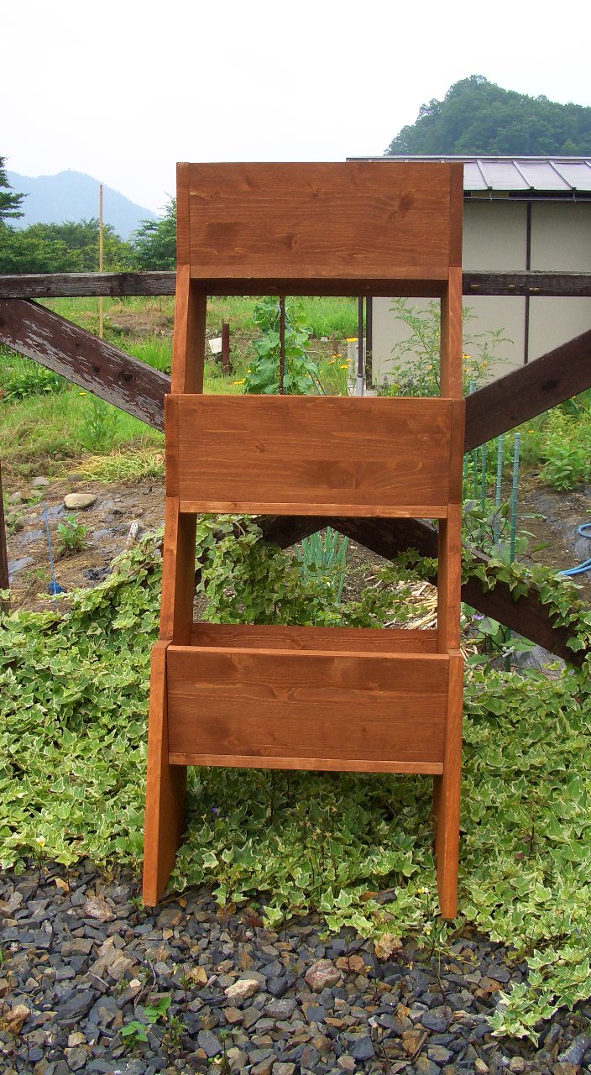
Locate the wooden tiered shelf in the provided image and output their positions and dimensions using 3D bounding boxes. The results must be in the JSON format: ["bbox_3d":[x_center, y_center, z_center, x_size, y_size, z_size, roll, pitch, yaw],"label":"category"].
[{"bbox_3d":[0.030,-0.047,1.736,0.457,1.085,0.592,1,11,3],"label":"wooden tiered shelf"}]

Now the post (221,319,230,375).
[{"bbox_3d":[-0.991,-2.669,15.300,0.100,0.710,0.100,-1,11,0],"label":"post"}]

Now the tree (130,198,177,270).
[{"bbox_3d":[-4.965,-12.579,45.000,4.000,4.100,4.000,-1,11,0],"label":"tree"}]

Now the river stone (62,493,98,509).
[{"bbox_3d":[-1.037,-0.175,5.240,0.153,0.062,0.110,-1,11,0],"label":"river stone"}]

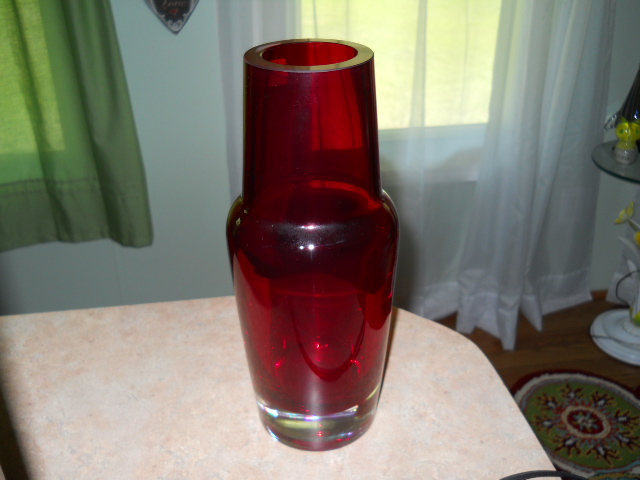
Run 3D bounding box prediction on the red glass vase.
[{"bbox_3d":[-0.004,0.012,0.466,0.113,0.275,0.113,-1,30,0],"label":"red glass vase"}]

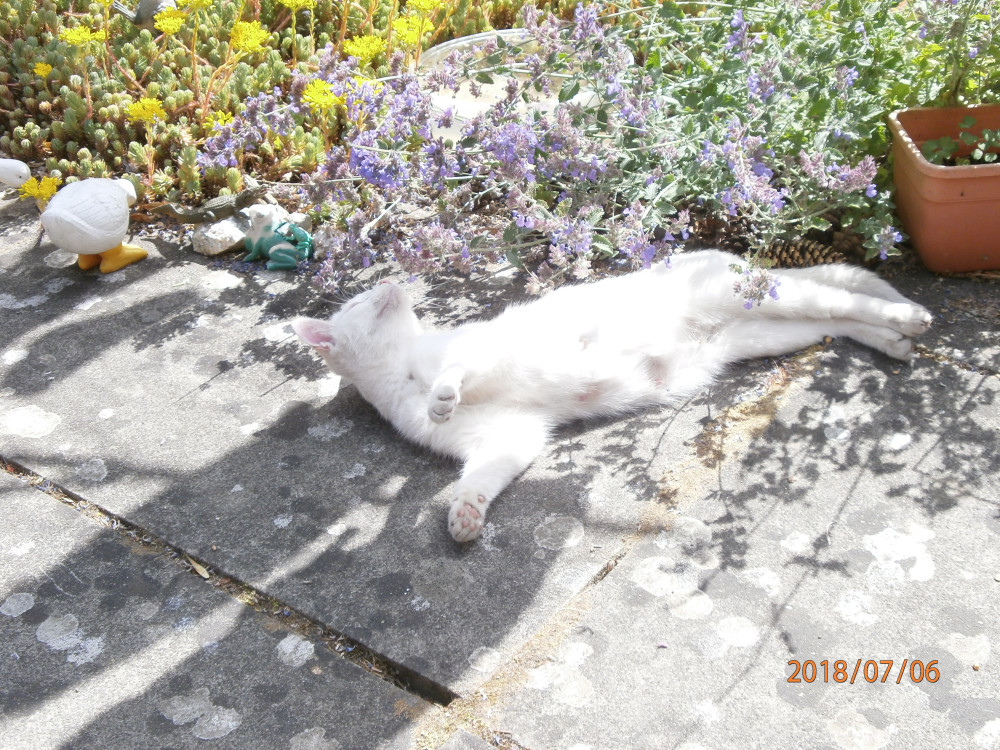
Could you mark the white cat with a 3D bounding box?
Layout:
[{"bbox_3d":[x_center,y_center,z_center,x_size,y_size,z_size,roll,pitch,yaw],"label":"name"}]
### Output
[{"bbox_3d":[0.167,-0.028,1.388,0.716,0.145,0.389,-7,31,-12],"label":"white cat"}]

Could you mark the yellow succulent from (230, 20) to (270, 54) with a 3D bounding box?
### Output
[{"bbox_3d":[-0.381,-0.514,2.031,0.060,0.040,0.055,0,30,0],"label":"yellow succulent"}]

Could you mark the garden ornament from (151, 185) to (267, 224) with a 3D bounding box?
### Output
[{"bbox_3d":[-0.396,-0.231,1.820,0.165,0.055,0.055,-8,31,-13],"label":"garden ornament"}]

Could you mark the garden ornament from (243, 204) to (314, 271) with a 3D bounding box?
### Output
[{"bbox_3d":[-0.285,-0.178,1.718,0.090,0.073,0.070,-17,34,-27],"label":"garden ornament"}]

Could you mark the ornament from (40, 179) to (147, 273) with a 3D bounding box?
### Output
[{"bbox_3d":[-0.520,-0.190,1.699,0.130,0.110,0.092,-19,35,-30],"label":"ornament"}]

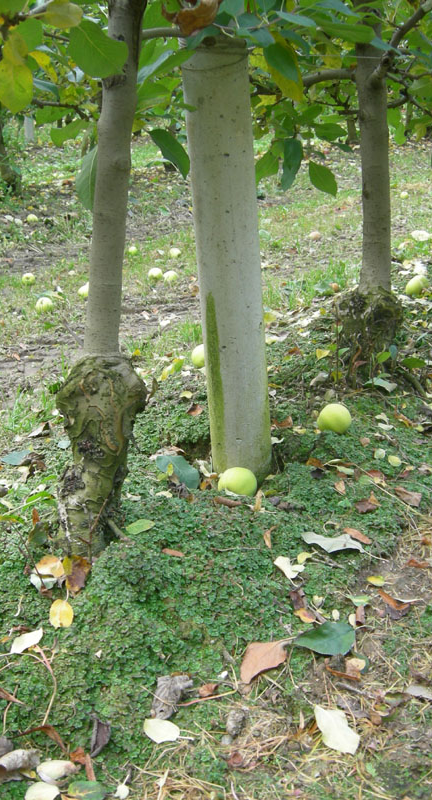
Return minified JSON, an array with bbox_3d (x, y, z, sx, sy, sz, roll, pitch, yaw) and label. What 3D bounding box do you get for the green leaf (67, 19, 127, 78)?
[{"bbox_3d":[-0.144,-0.428,1.070,0.083,0.056,0.014,40,12,-20],"label":"green leaf"}]

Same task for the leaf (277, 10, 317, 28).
[{"bbox_3d":[0.139,-0.650,1.500,0.072,0.012,0.036,17,23,12],"label":"leaf"}]

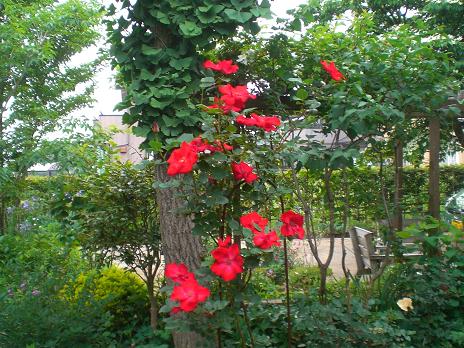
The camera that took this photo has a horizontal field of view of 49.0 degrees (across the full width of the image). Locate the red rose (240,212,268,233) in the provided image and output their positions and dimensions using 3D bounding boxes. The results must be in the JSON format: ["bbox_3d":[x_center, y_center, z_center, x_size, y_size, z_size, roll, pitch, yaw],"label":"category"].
[{"bbox_3d":[0.080,0.175,1.820,0.100,0.075,0.075,0,1,0],"label":"red rose"}]

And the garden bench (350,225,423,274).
[{"bbox_3d":[1.800,1.040,6.100,0.620,0.860,1.250,0,-1,2],"label":"garden bench"}]

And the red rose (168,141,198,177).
[{"bbox_3d":[-0.155,-0.045,1.600,0.100,0.105,0.060,0,-1,6],"label":"red rose"}]

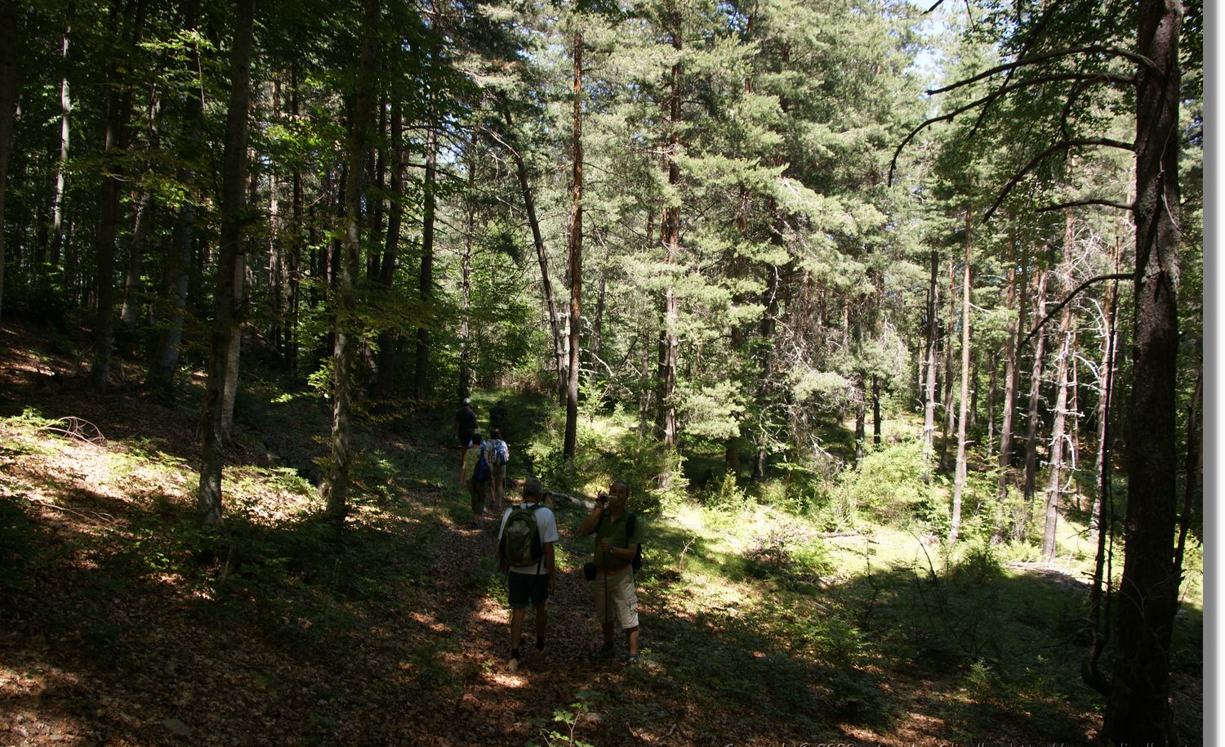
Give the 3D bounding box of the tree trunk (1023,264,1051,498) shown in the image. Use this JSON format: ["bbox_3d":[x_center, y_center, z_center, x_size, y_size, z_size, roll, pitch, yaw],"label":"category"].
[{"bbox_3d":[10.875,0.176,23.563,0.300,6.326,0.280,4,-1,0],"label":"tree trunk"}]

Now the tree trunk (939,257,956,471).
[{"bbox_3d":[10.970,-0.297,30.000,0.270,6.978,0.270,2,0,0],"label":"tree trunk"}]

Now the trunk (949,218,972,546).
[{"bbox_3d":[6.879,0.158,18.064,0.210,6.446,0.210,3,-1,0],"label":"trunk"}]

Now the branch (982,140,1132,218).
[{"bbox_3d":[3.357,-1.460,6.900,1.140,0.620,0.450,2,0,0],"label":"branch"}]

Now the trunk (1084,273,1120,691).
[{"bbox_3d":[3.820,0.840,7.133,0.200,3.283,0.180,3,-1,0],"label":"trunk"}]

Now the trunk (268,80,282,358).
[{"bbox_3d":[-11.400,-5.202,31.000,0.300,9.370,0.300,0,0,0],"label":"trunk"}]

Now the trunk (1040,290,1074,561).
[{"bbox_3d":[8.441,0.985,17.500,0.260,5.155,0.260,4,0,0],"label":"trunk"}]

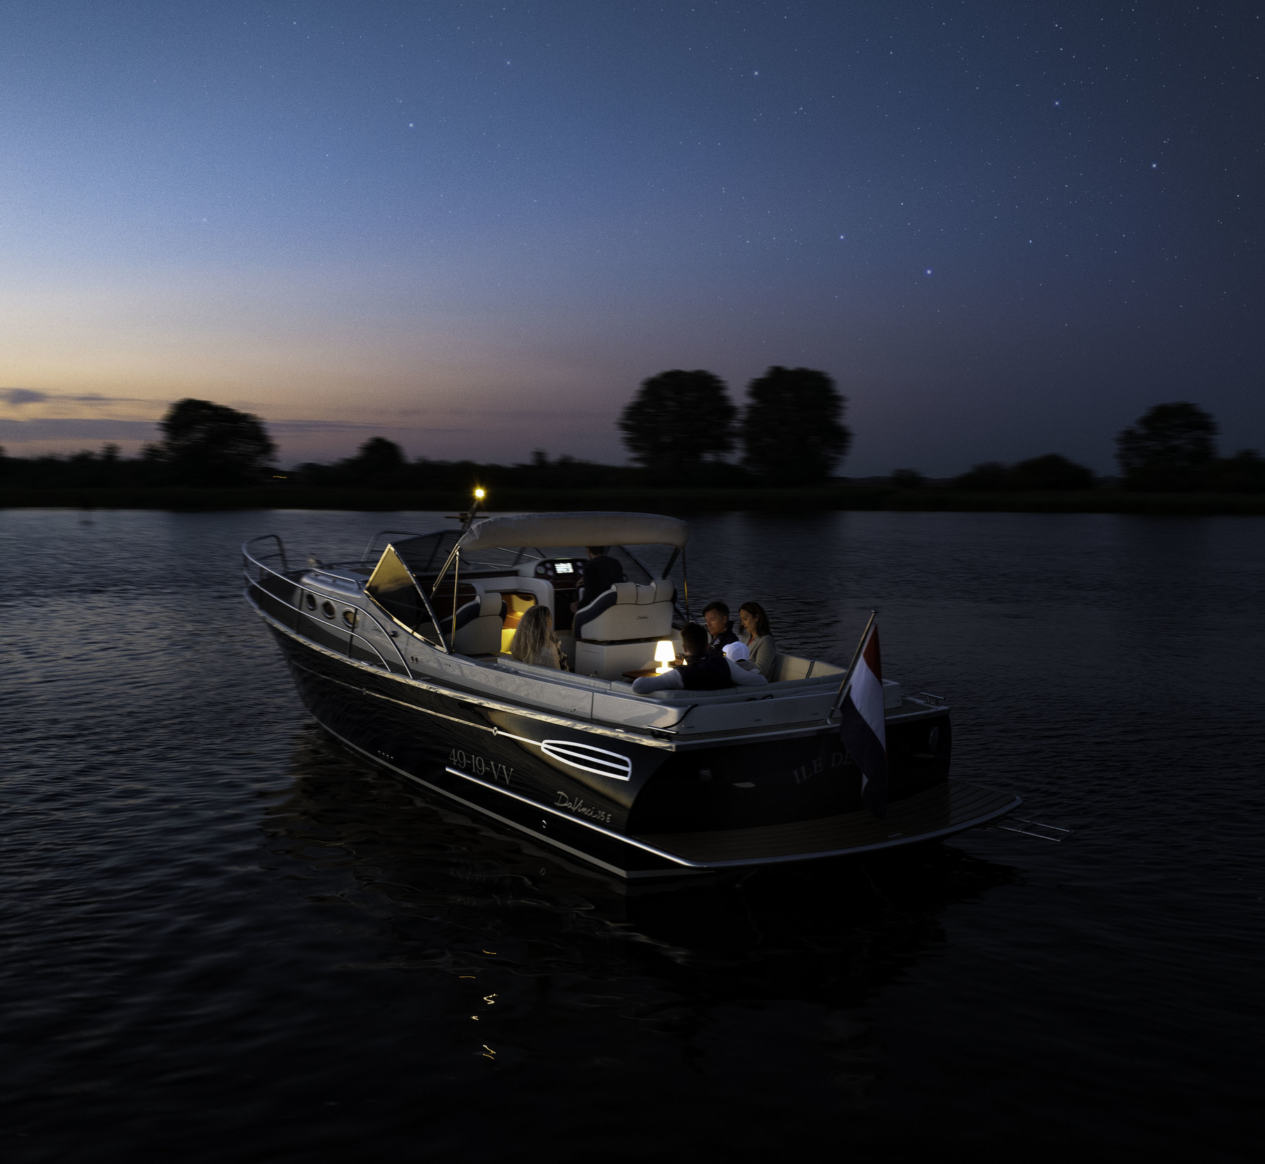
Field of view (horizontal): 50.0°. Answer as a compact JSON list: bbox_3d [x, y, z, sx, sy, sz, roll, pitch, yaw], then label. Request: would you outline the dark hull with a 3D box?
[{"bbox_3d":[-1.614,1.022,13.737,3.567,1.568,10.988,-2,4,-38],"label":"dark hull"}]

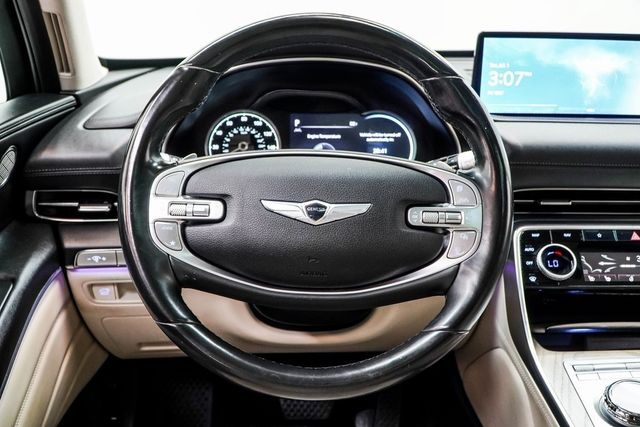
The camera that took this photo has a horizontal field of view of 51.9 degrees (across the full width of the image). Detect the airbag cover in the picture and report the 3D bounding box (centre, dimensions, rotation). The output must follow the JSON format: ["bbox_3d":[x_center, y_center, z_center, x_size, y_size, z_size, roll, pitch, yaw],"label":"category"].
[{"bbox_3d":[-0.004,0.009,0.648,0.262,0.131,0.050,1,-6,0],"label":"airbag cover"}]

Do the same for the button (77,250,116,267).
[{"bbox_3d":[-0.272,0.055,0.800,0.050,0.019,0.018,0,8,-5],"label":"button"}]

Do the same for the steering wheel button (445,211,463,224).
[{"bbox_3d":[0.132,0.004,0.646,0.018,0.014,0.010,1,-6,0],"label":"steering wheel button"}]

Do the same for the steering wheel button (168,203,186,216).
[{"bbox_3d":[-0.139,-0.003,0.646,0.018,0.013,0.010,1,-6,0],"label":"steering wheel button"}]

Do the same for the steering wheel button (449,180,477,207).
[{"bbox_3d":[0.141,-0.020,0.650,0.028,0.025,0.010,1,-6,0],"label":"steering wheel button"}]

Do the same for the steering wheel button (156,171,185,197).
[{"bbox_3d":[-0.148,-0.029,0.649,0.029,0.025,0.010,1,-6,0],"label":"steering wheel button"}]

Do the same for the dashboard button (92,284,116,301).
[{"bbox_3d":[-0.262,0.096,0.800,0.028,0.019,0.015,0,8,-5],"label":"dashboard button"}]

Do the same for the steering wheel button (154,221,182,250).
[{"bbox_3d":[-0.148,0.022,0.645,0.027,0.028,0.010,1,-6,0],"label":"steering wheel button"}]

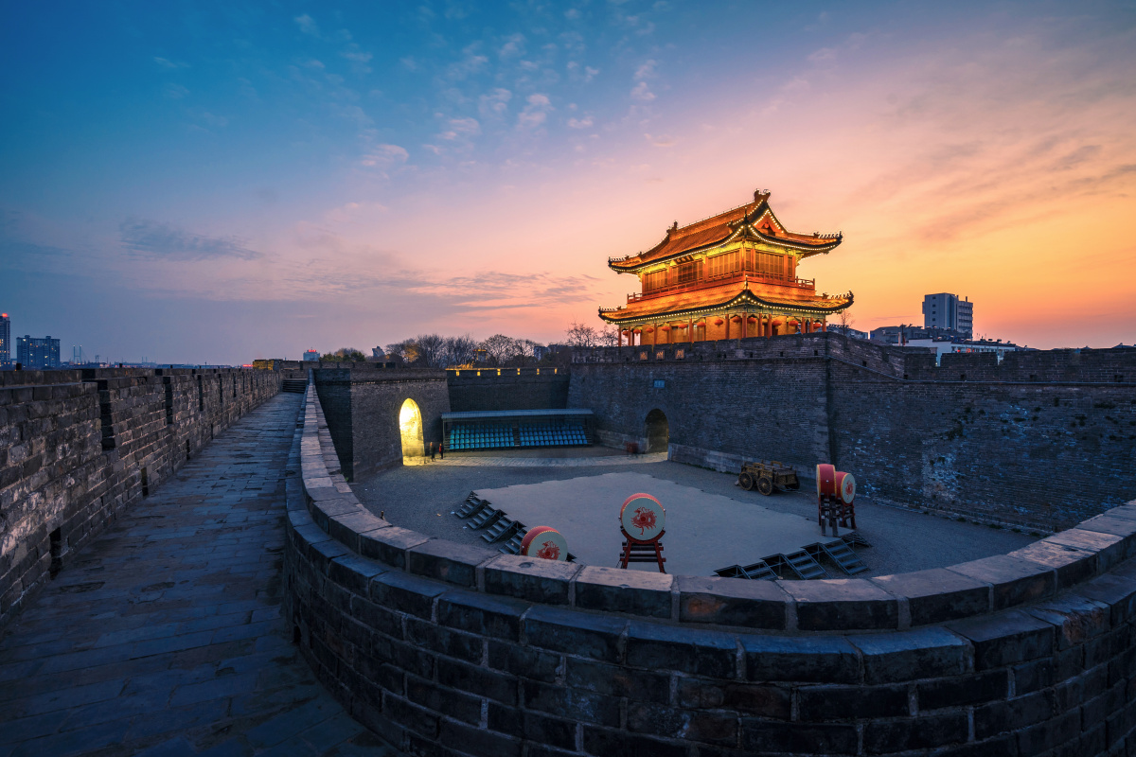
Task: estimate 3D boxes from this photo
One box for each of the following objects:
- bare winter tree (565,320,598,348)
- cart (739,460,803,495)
[{"bbox_3d":[2.311,-2.753,84.961,6.000,14.000,6.000,0,1,0],"label":"bare winter tree"},{"bbox_3d":[14.720,7.049,36.503,2.900,2.000,2.950,-1,1,-29],"label":"cart"}]

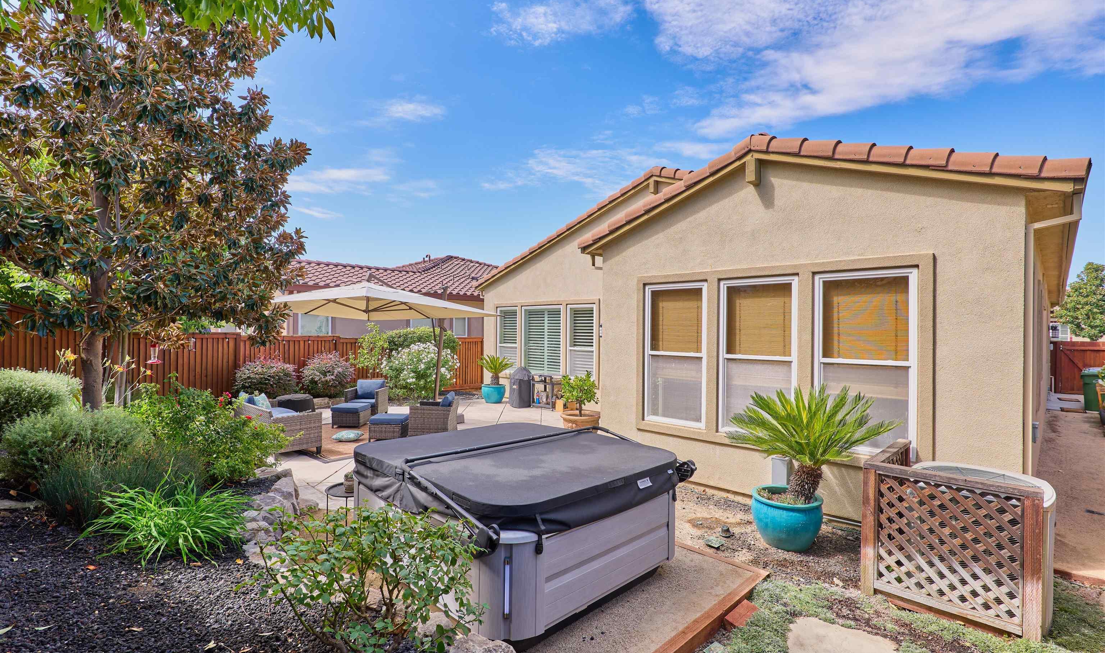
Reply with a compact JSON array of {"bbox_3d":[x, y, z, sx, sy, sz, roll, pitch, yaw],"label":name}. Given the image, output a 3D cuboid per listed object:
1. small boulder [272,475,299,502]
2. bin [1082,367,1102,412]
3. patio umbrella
[{"bbox_3d":[-3.070,1.873,5.650,0.310,0.300,0.340,0,0,-29],"label":"small boulder"},{"bbox_3d":[14.842,1.716,13.347,0.780,1.130,0.660,0,0,-44],"label":"bin"},{"bbox_3d":[-2.950,0.620,8.500,3.150,2.830,3.650,0,0,25],"label":"patio umbrella"}]

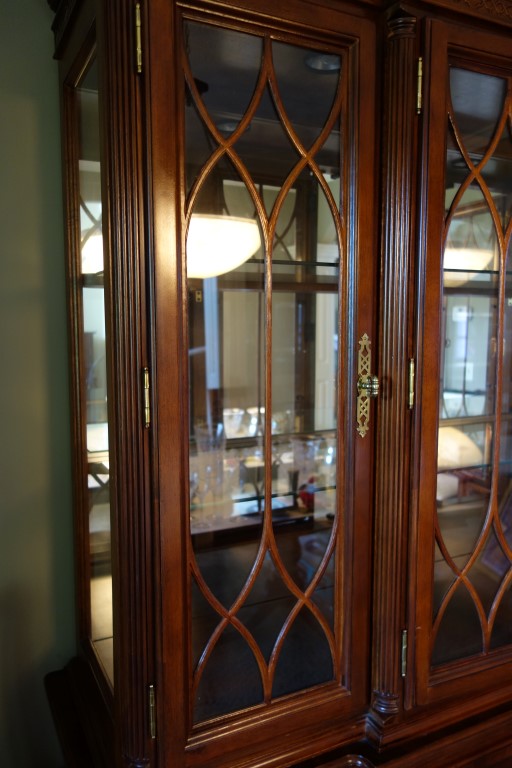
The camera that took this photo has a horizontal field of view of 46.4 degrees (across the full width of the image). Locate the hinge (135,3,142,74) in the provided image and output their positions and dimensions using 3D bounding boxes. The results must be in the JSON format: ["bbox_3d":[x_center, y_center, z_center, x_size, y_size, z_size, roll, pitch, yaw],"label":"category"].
[{"bbox_3d":[-0.138,-0.409,0.708,0.008,0.077,0.008,-3,7,-26],"label":"hinge"}]

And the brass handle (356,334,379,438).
[{"bbox_3d":[0.170,0.004,0.891,0.030,0.157,0.027,-3,7,-26],"label":"brass handle"}]

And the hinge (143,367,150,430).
[{"bbox_3d":[-0.138,0.017,0.753,0.008,0.077,0.008,-3,7,-26],"label":"hinge"}]

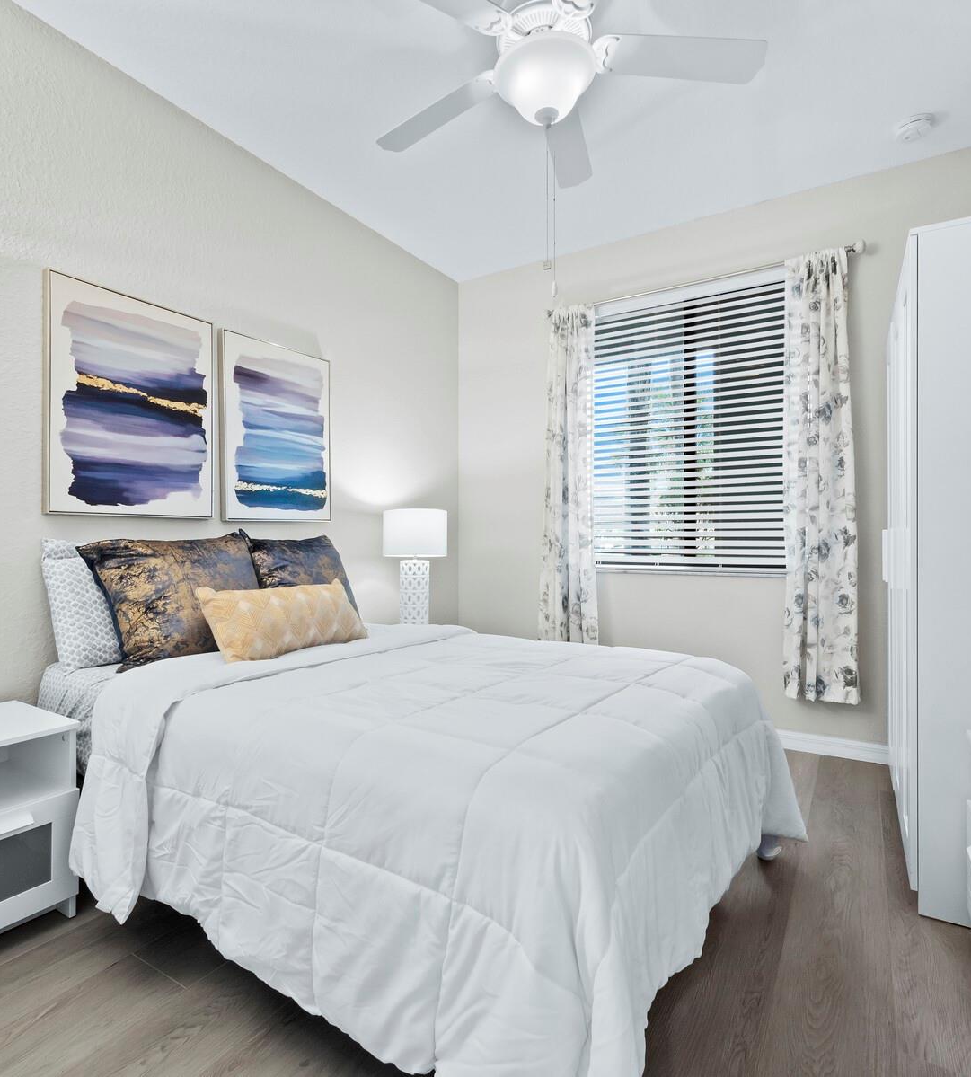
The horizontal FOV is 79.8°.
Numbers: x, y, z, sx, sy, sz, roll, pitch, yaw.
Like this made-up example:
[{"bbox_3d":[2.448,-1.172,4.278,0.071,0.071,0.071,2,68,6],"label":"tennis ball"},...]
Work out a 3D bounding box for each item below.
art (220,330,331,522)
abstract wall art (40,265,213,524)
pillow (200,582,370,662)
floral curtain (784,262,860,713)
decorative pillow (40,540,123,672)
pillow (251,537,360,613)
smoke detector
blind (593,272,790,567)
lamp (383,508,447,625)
[{"bbox_3d":[-0.954,-0.482,2.689,0.040,0.805,0.585,0,0,32],"label":"art"},{"bbox_3d":[-1.290,-0.482,2.148,0.040,0.805,0.575,0,0,32],"label":"abstract wall art"},{"bbox_3d":[-0.698,0.278,2.080,0.125,0.295,0.555,-43,-21,24],"label":"pillow"},{"bbox_3d":[1.595,-0.291,2.767,0.300,2.130,0.100,0,0,32],"label":"floral curtain"},{"bbox_3d":[-1.188,0.206,2.067,0.170,0.420,0.610,-20,-11,30],"label":"decorative pillow"},{"bbox_3d":[-0.766,0.199,2.500,0.150,0.470,0.470,-34,-18,27],"label":"pillow"},{"bbox_3d":[1.785,-1.696,2.418,0.140,0.040,0.140,0,0,32],"label":"smoke detector"},{"bbox_3d":[1.117,-0.603,3.183,1.120,1.550,0.060,0,0,32],"label":"blind"},{"bbox_3d":[-0.397,0.178,3.189,0.330,0.680,0.330,0,0,0],"label":"lamp"}]

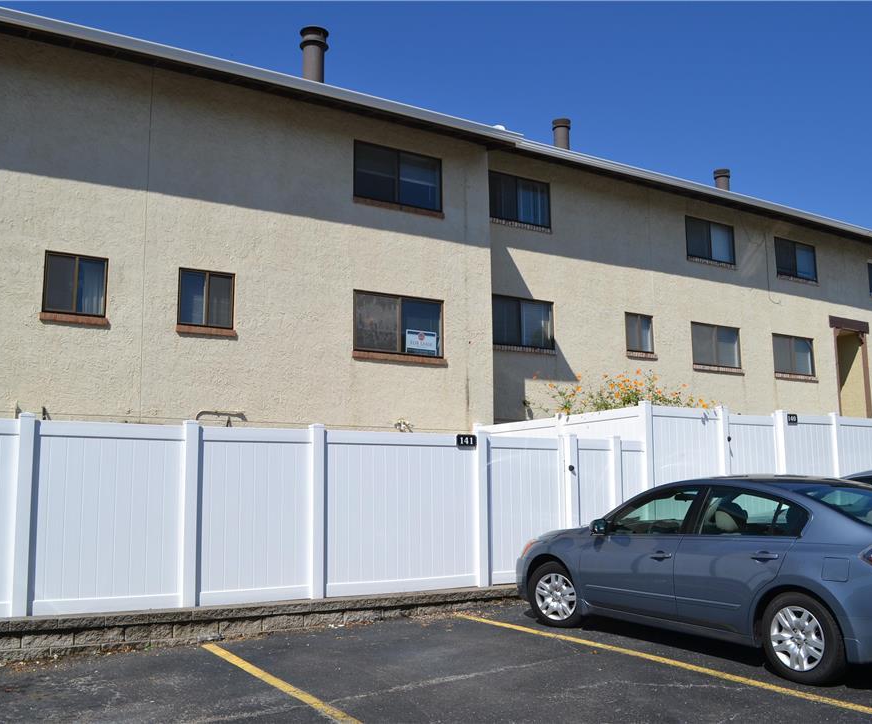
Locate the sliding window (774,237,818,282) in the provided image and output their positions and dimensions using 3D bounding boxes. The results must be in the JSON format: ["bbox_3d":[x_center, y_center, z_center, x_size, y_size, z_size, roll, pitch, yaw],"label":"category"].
[{"bbox_3d":[10.011,-2.825,22.660,1.754,1.015,0.110,5,-10,-31],"label":"sliding window"}]

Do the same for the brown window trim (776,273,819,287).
[{"bbox_3d":[9.964,-2.242,22.485,1.802,0.110,0.110,5,-10,-31],"label":"brown window trim"}]

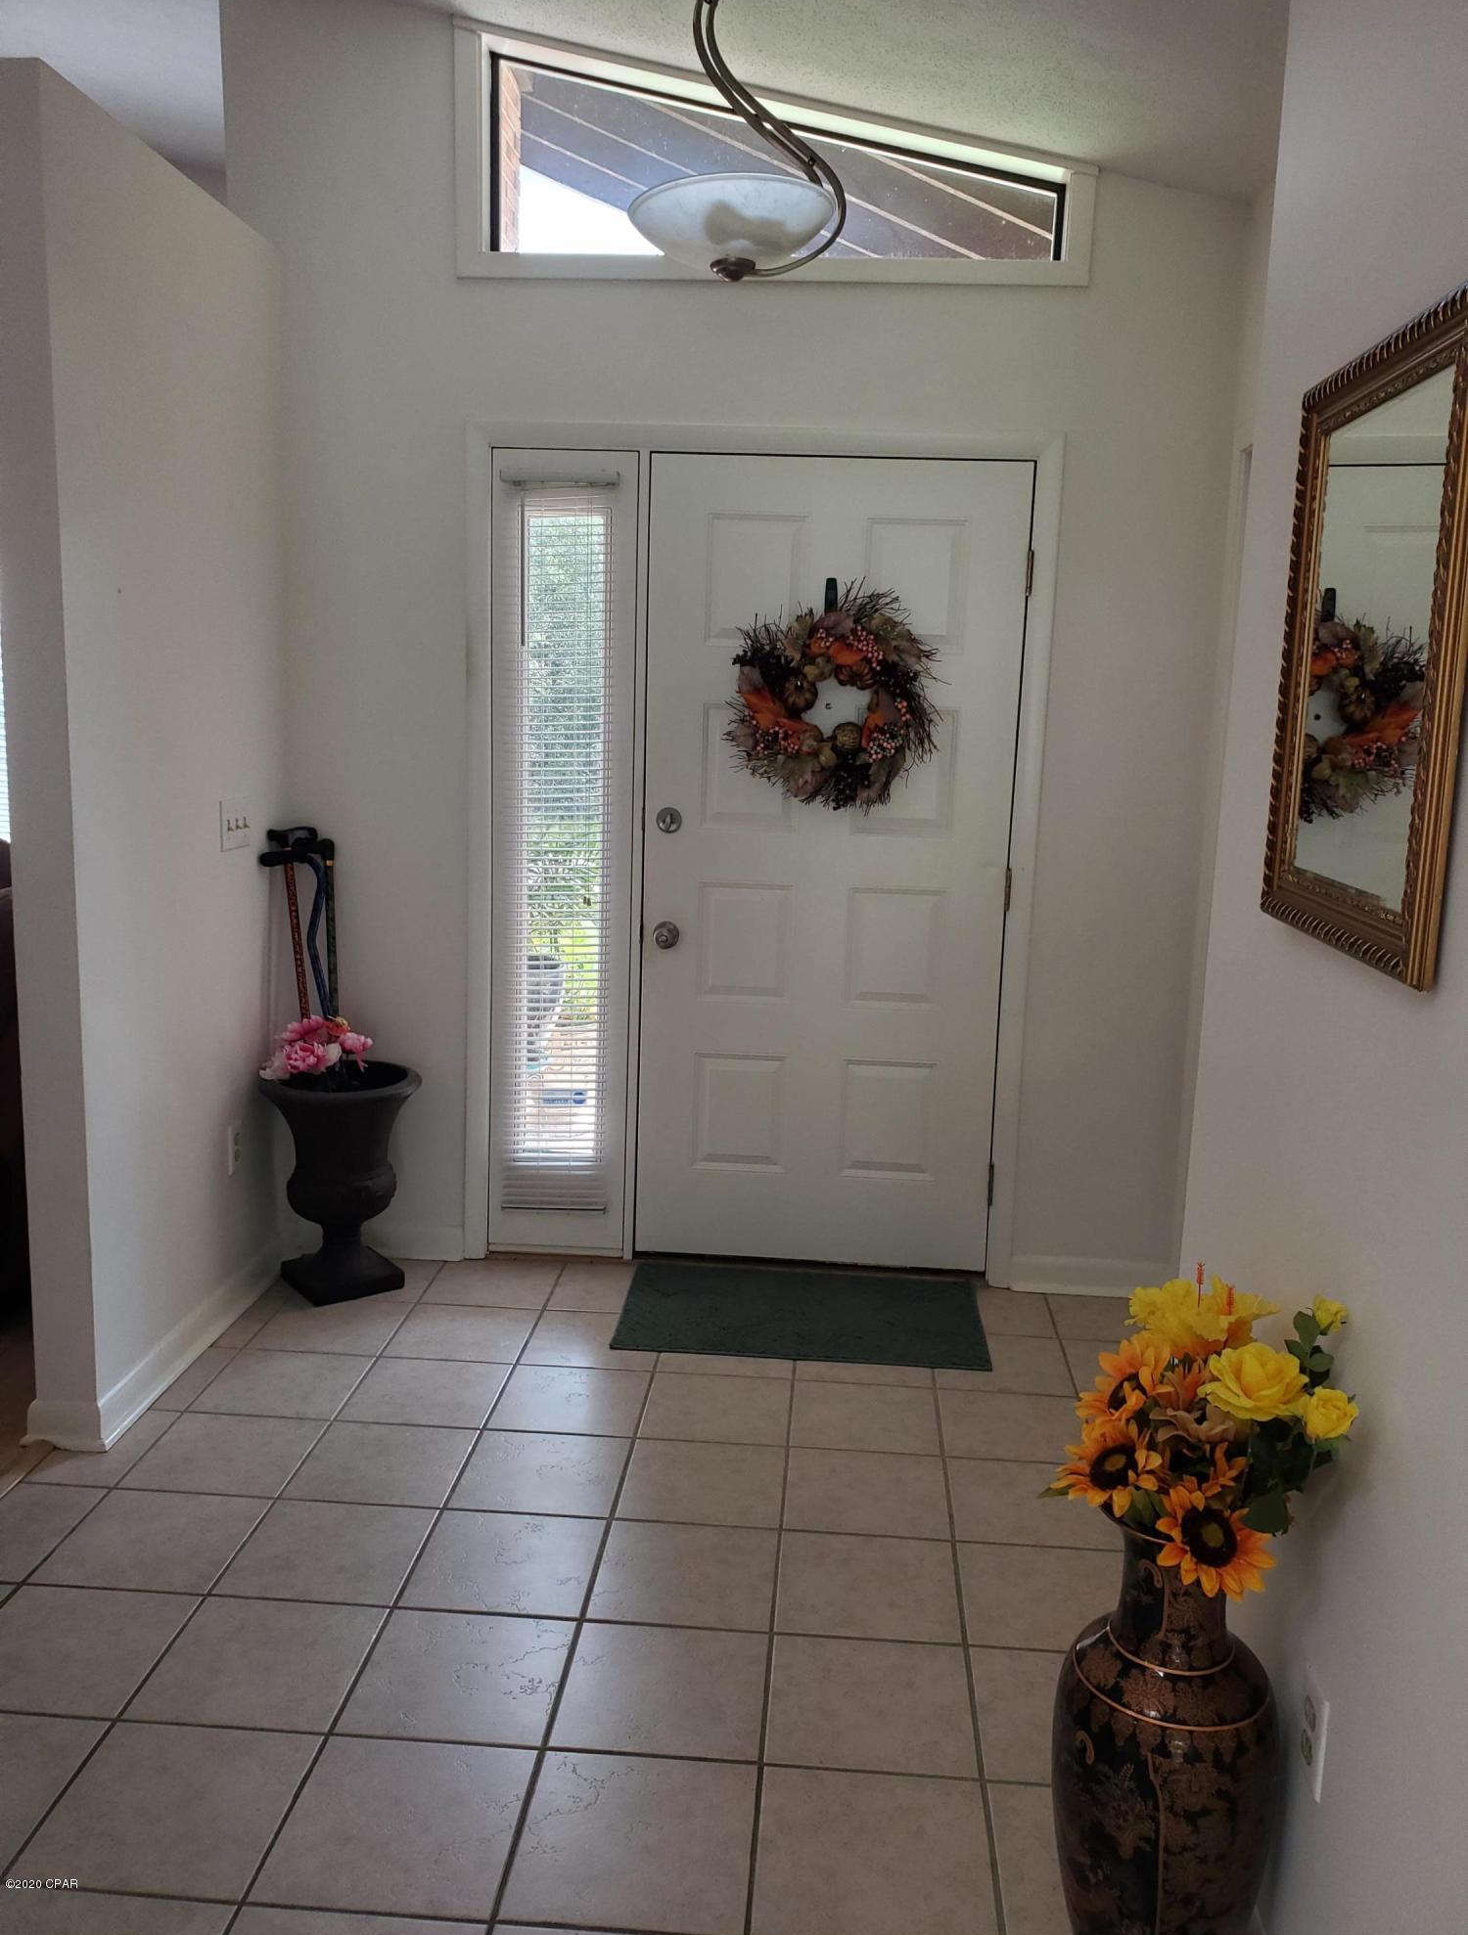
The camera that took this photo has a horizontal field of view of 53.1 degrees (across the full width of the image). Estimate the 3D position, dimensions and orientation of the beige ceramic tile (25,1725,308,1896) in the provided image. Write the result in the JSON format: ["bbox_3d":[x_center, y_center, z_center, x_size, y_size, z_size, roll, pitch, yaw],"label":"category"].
[{"bbox_3d":[-0.729,1.092,1.913,0.300,0.010,0.297,2,10,4],"label":"beige ceramic tile"}]

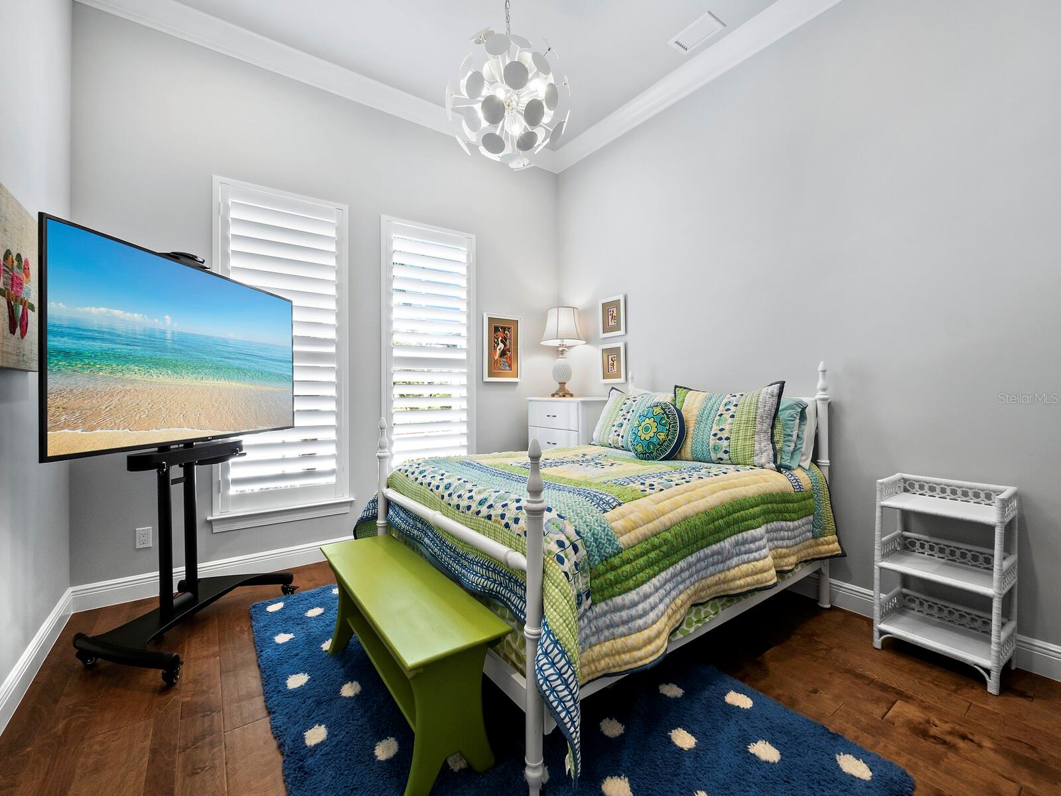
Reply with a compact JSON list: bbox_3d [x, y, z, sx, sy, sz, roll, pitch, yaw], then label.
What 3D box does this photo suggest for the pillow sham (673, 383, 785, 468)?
[{"bbox_3d":[1.105,0.134,2.359,0.180,0.440,0.570,15,-8,-37],"label":"pillow sham"}]

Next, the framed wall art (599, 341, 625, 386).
[{"bbox_3d":[0.704,-0.294,3.647,0.025,0.335,0.270,-1,1,-37],"label":"framed wall art"}]

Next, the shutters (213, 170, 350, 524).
[{"bbox_3d":[-1.641,-0.312,2.881,0.780,2.110,0.060,-1,1,-34],"label":"shutters"}]

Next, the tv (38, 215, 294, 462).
[{"bbox_3d":[-1.617,-0.209,2.113,0.060,0.828,1.385,0,1,3],"label":"tv"}]

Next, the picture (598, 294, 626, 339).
[{"bbox_3d":[0.683,-0.683,3.626,0.025,0.336,0.269,0,1,-38],"label":"picture"}]

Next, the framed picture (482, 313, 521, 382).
[{"bbox_3d":[-0.251,-0.439,3.832,0.386,0.597,0.025,-1,1,-34],"label":"framed picture"}]

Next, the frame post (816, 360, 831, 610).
[{"bbox_3d":[1.611,0.473,2.346,0.072,1.341,0.072,0,1,-38],"label":"frame post"}]

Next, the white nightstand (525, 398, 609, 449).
[{"bbox_3d":[0.348,0.566,3.748,0.440,1.146,0.680,-1,1,-36],"label":"white nightstand"}]

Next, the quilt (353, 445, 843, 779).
[{"bbox_3d":[0.350,0.720,2.356,2.010,0.695,1.612,-1,1,-36],"label":"quilt"}]

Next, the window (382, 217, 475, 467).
[{"bbox_3d":[-0.765,-0.322,3.352,0.774,2.044,0.070,0,1,-35],"label":"window"}]

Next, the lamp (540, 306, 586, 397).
[{"bbox_3d":[0.284,-0.401,3.740,0.400,0.790,0.400,0,1,0],"label":"lamp"}]

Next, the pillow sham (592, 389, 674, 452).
[{"bbox_3d":[0.719,0.136,2.851,0.180,0.430,0.570,22,-13,-36],"label":"pillow sham"}]

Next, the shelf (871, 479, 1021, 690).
[{"bbox_3d":[1.831,0.771,1.916,0.300,0.780,0.410,-1,1,-37],"label":"shelf"}]

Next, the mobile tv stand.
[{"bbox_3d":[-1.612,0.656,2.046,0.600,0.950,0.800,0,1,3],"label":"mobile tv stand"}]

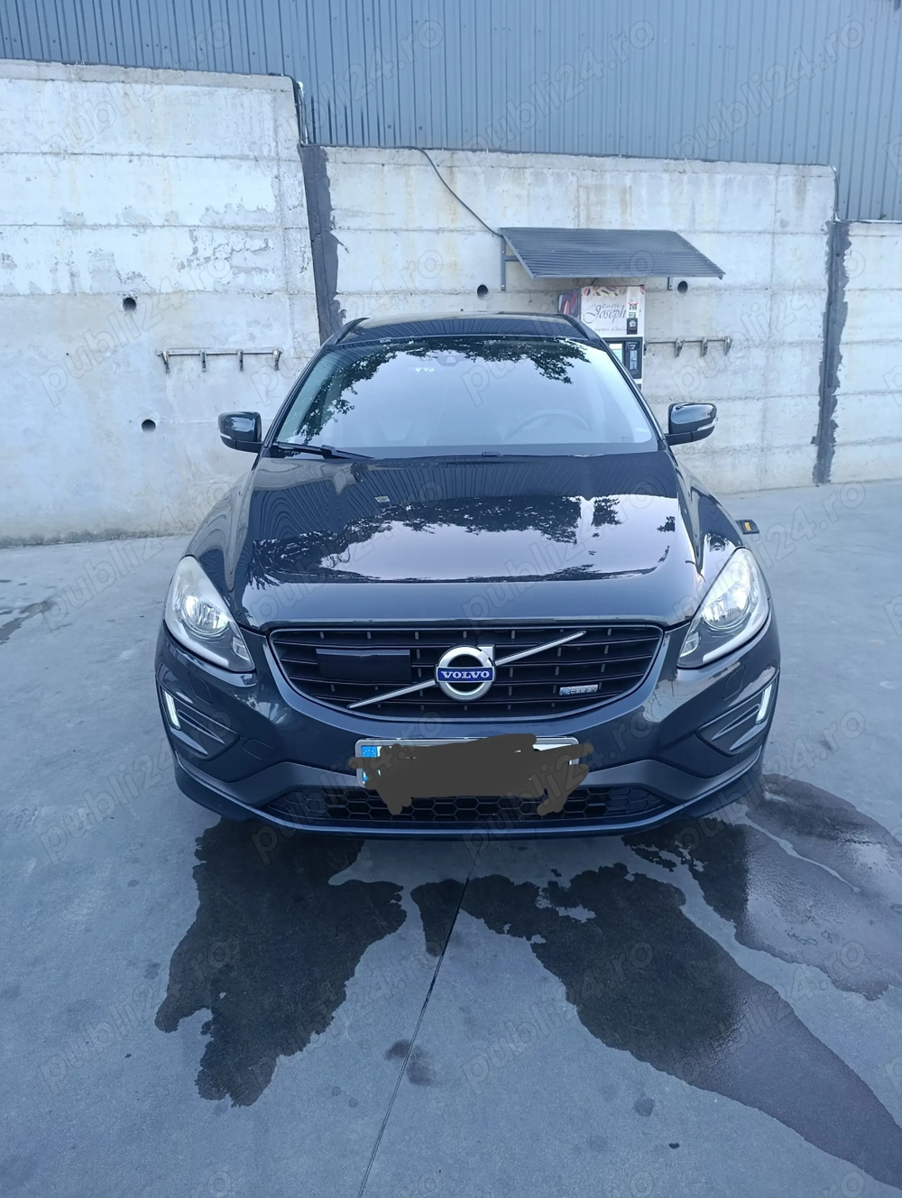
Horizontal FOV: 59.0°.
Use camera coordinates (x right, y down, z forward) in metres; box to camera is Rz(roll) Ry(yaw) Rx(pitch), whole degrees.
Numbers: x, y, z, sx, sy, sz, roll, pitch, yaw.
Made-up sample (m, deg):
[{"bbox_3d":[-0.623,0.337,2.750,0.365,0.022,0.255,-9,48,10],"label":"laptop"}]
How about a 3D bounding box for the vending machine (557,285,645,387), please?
[{"bbox_3d":[1.385,-1.889,7.460,0.605,1.870,0.570,-5,14,-13],"label":"vending machine"}]

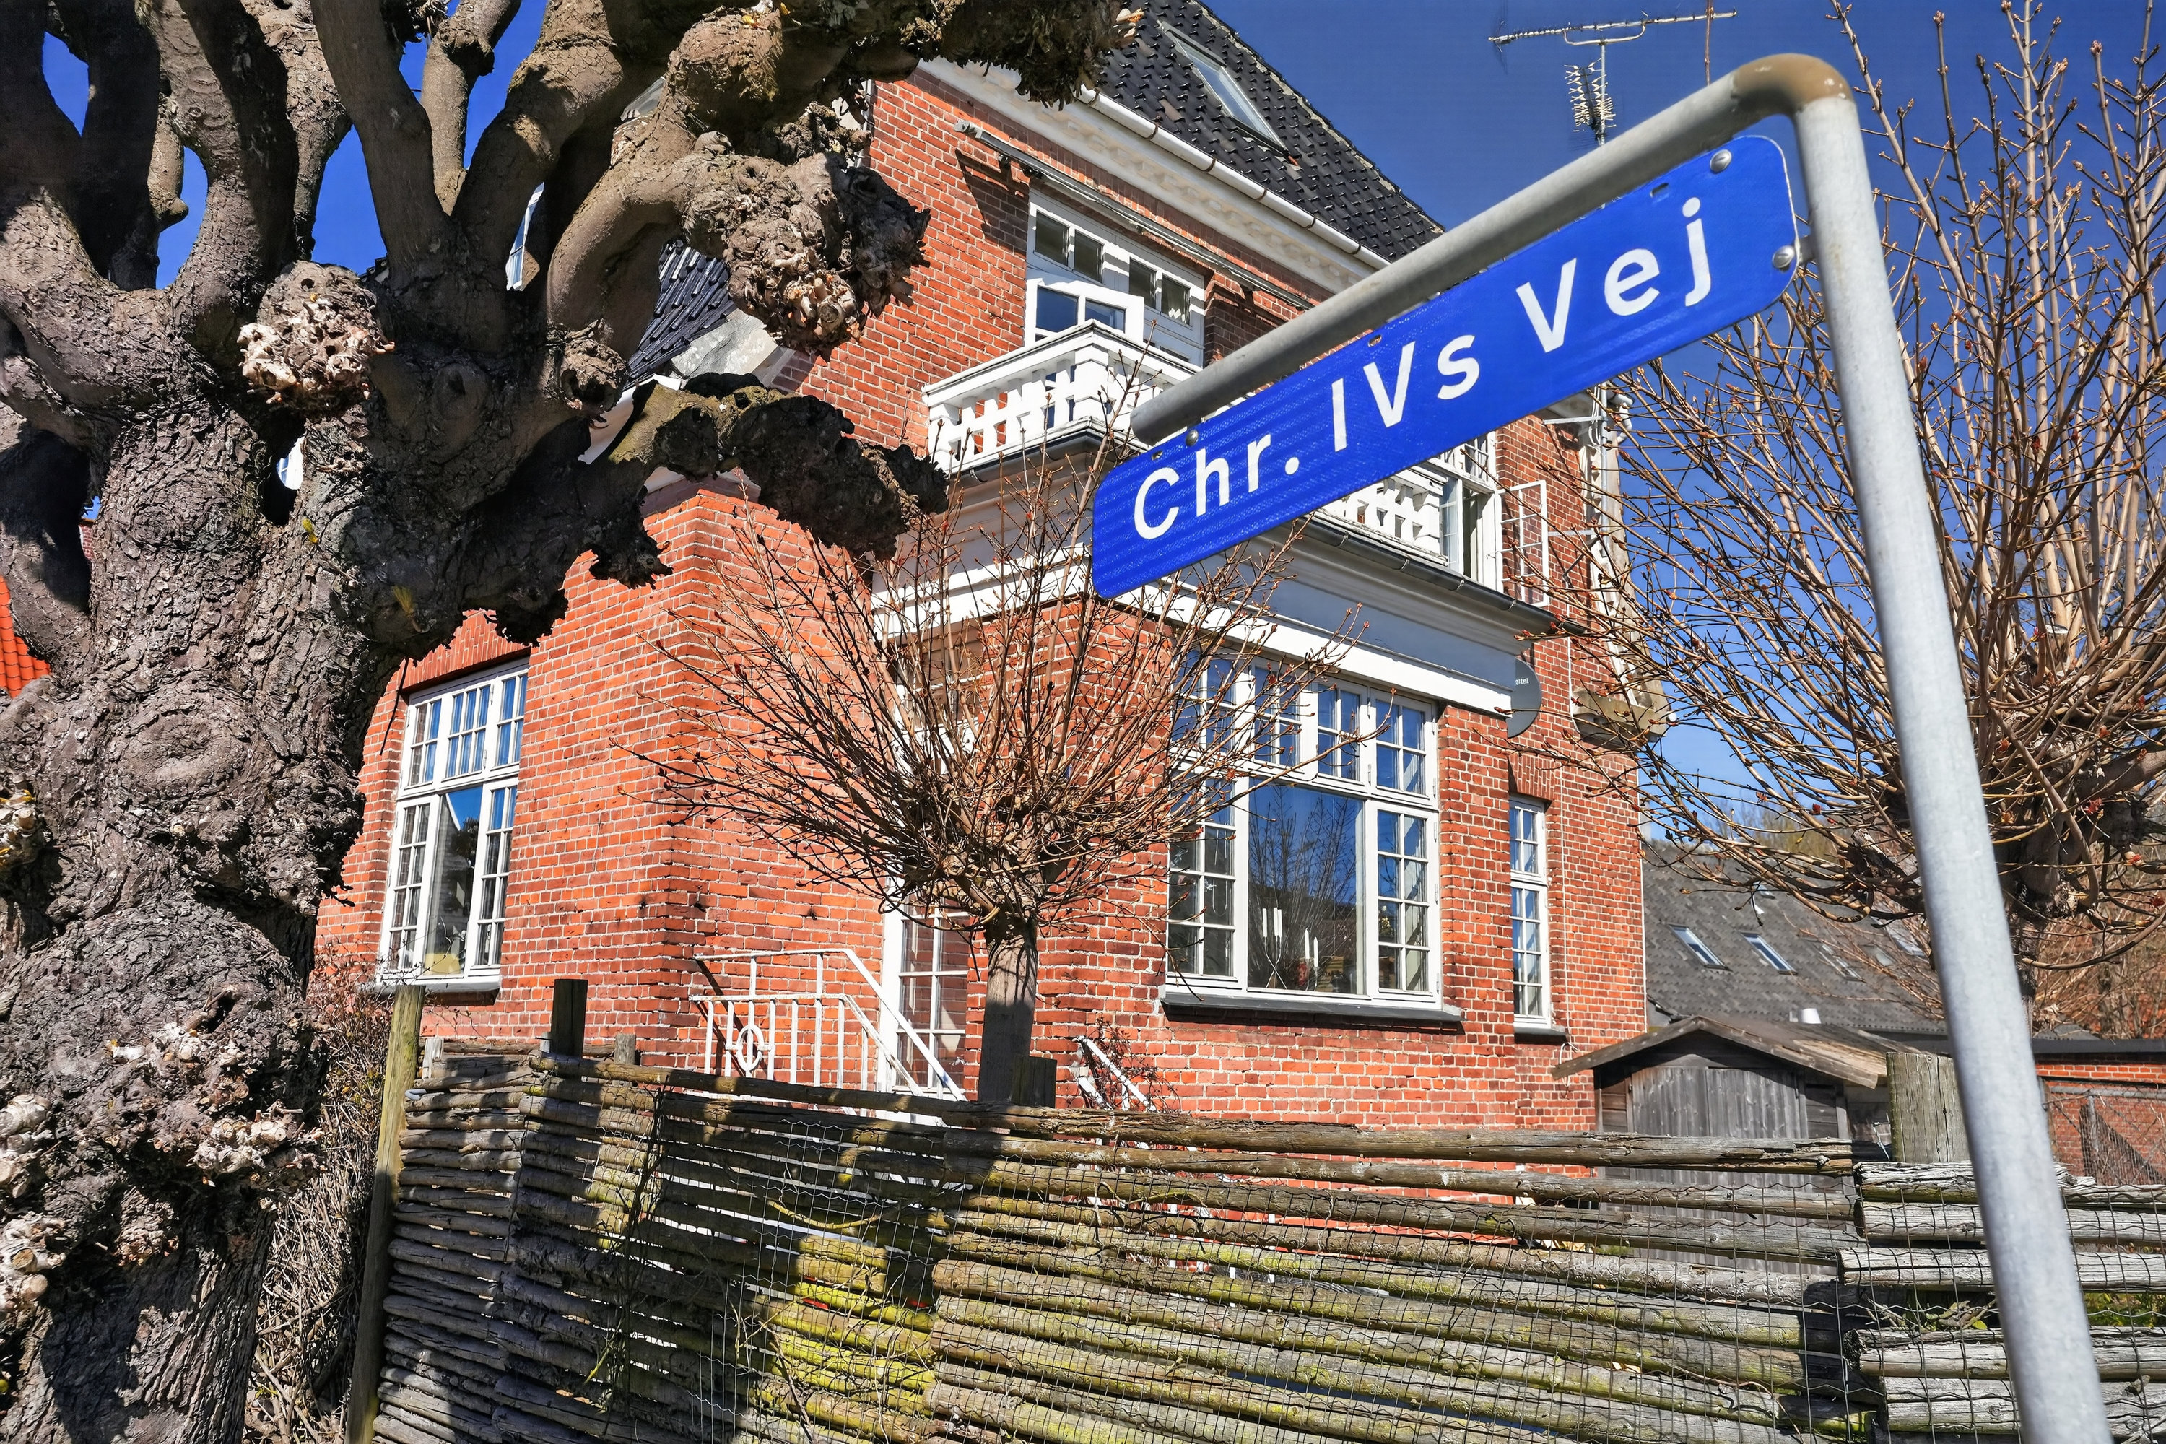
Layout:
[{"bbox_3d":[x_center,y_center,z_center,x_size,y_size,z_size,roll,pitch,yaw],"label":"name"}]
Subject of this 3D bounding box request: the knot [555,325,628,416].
[{"bbox_3d":[-1.134,-0.811,3.900,0.165,0.205,0.160,9,-13,-32],"label":"knot"}]

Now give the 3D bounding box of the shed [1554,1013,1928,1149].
[{"bbox_3d":[5.448,3.364,13.152,2.180,2.030,2.670,10,-14,-38],"label":"shed"}]

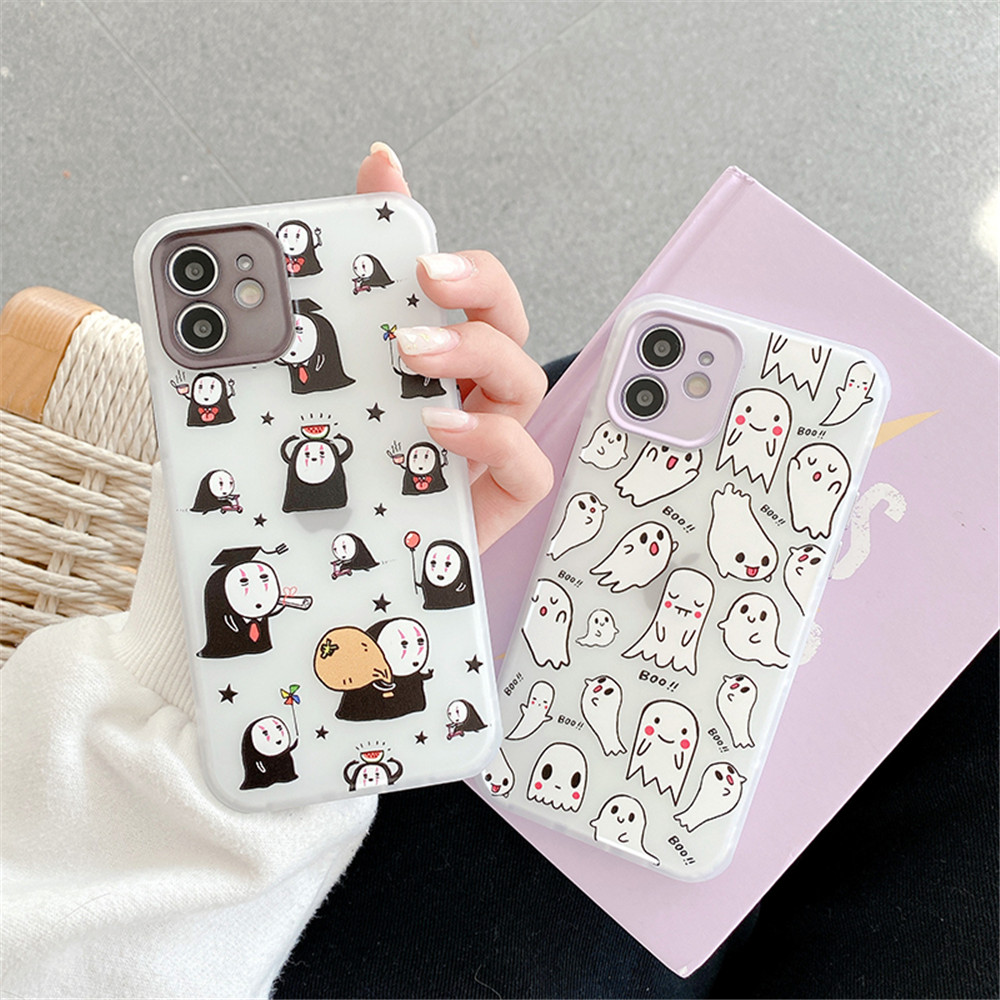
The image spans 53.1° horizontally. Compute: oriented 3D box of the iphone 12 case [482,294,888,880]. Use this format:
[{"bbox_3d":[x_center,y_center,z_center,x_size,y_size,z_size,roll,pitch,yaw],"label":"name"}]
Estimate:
[{"bbox_3d":[0.048,0.024,0.277,0.076,0.011,0.151,19,93,13],"label":"iphone 12 case"}]

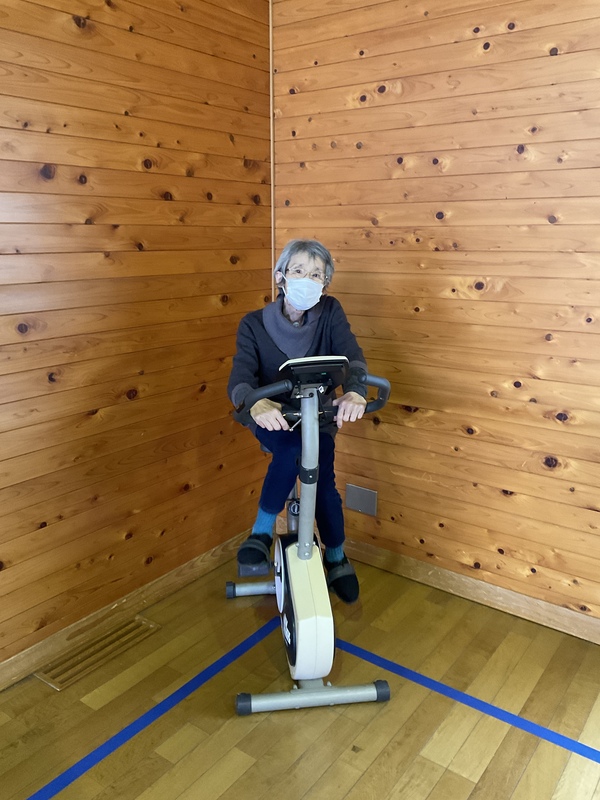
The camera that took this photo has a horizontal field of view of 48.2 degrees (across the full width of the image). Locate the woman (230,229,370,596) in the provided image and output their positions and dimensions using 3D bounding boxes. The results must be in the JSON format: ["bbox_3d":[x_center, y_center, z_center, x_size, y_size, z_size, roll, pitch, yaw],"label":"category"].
[{"bbox_3d":[-0.008,0.110,2.300,0.451,1.303,0.565,-2,14,-8],"label":"woman"}]

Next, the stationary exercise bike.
[{"bbox_3d":[-0.006,0.345,2.338,0.486,1.105,0.793,-2,14,-8],"label":"stationary exercise bike"}]

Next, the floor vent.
[{"bbox_3d":[-0.710,0.893,2.409,0.152,0.020,0.457,10,17,36],"label":"floor vent"}]

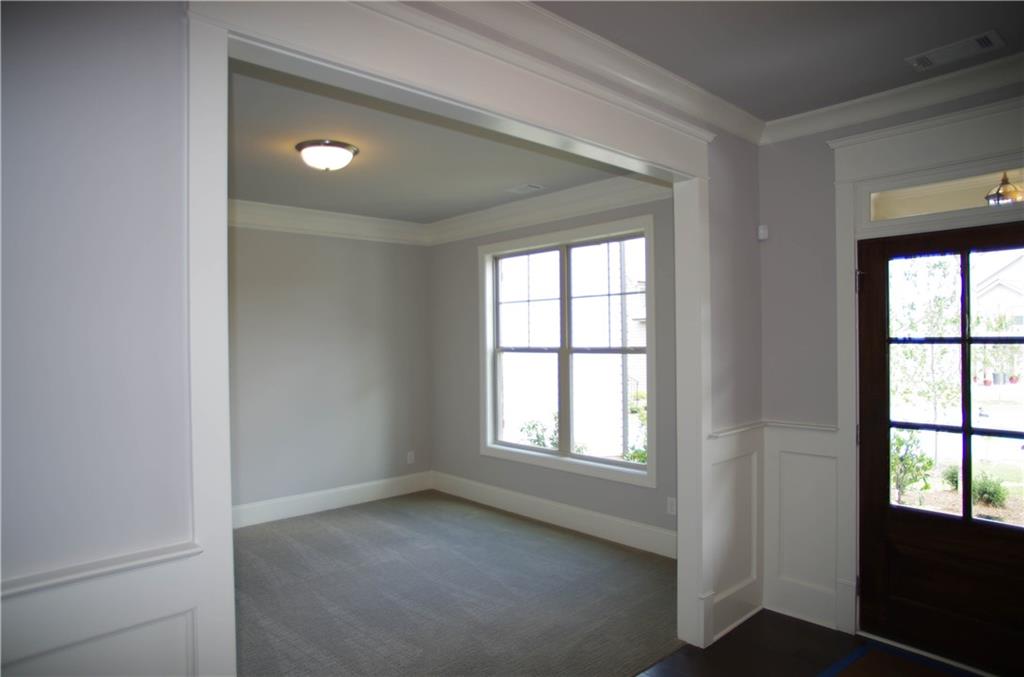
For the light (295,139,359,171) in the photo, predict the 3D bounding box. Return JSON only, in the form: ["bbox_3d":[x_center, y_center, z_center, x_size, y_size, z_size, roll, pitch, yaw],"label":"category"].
[{"bbox_3d":[-1.126,-1.096,3.646,0.376,0.150,0.376,-1,0,0],"label":"light"}]

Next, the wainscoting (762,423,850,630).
[{"bbox_3d":[1.590,1.007,3.255,0.045,1.061,0.449,-1,0,-42],"label":"wainscoting"}]

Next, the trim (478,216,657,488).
[{"bbox_3d":[0.374,0.105,4.942,0.120,1.941,1.955,-1,0,-42],"label":"trim"}]

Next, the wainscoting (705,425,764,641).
[{"bbox_3d":[1.223,1.011,3.204,0.637,1.061,0.045,-1,0,-42],"label":"wainscoting"}]

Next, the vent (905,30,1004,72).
[{"bbox_3d":[1.853,-1.191,2.497,0.196,0.020,0.303,-1,0,-42],"label":"vent"}]

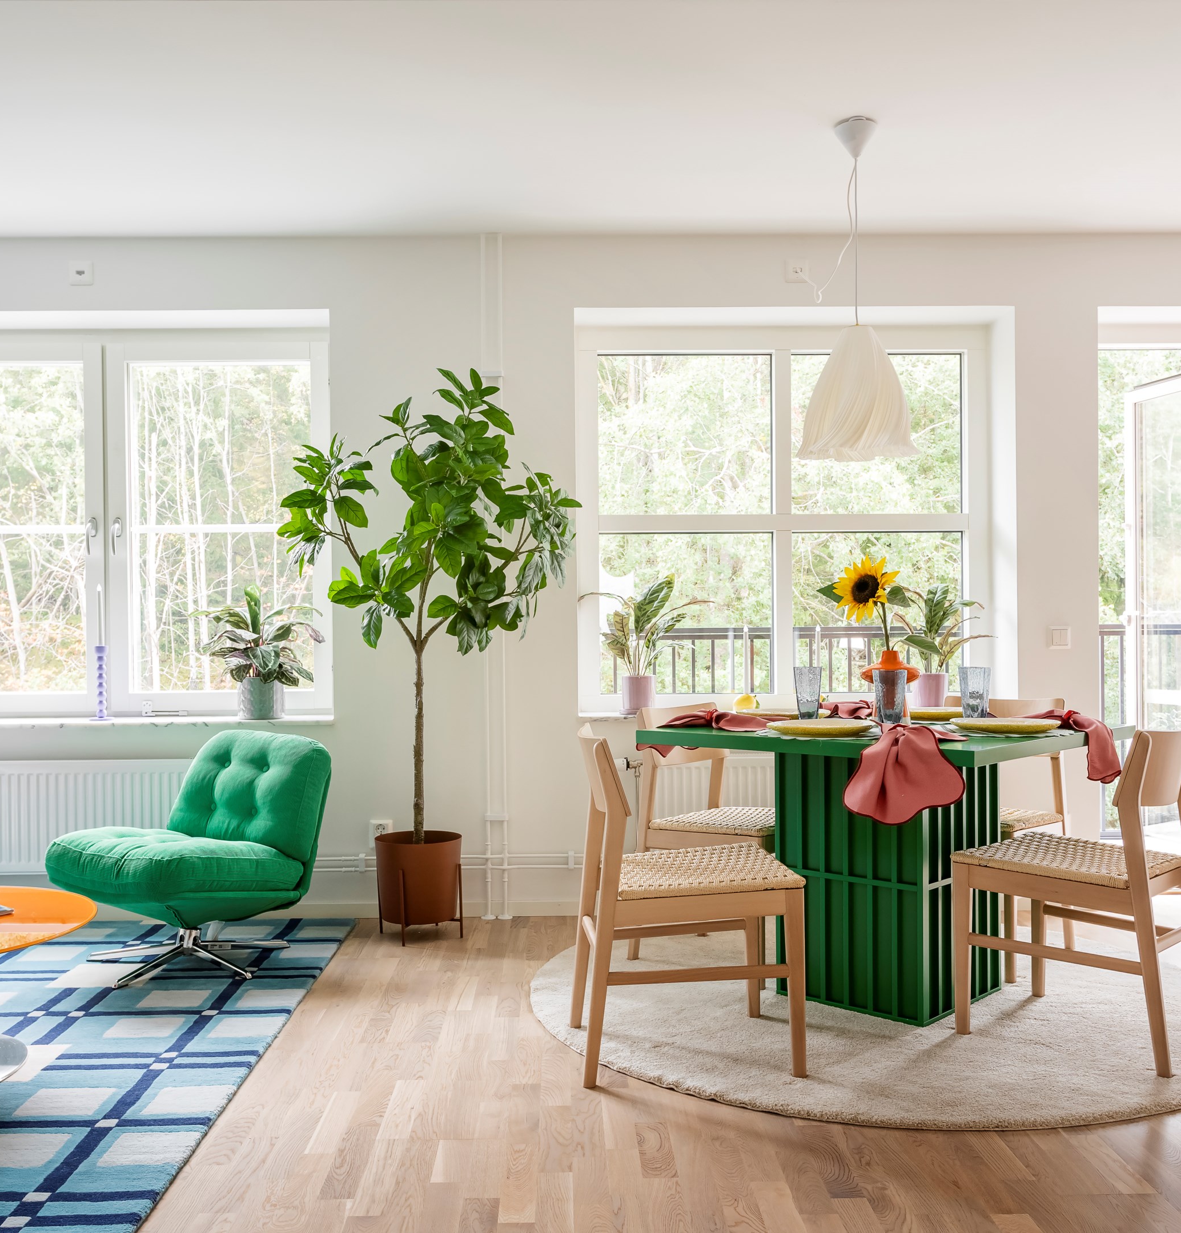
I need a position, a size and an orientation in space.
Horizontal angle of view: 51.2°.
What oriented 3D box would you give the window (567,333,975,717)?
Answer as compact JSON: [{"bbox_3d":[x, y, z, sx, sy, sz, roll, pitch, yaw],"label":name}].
[{"bbox_3d":[0.751,-0.390,4.818,1.610,1.490,0.130,0,-1,-2],"label":"window"}]

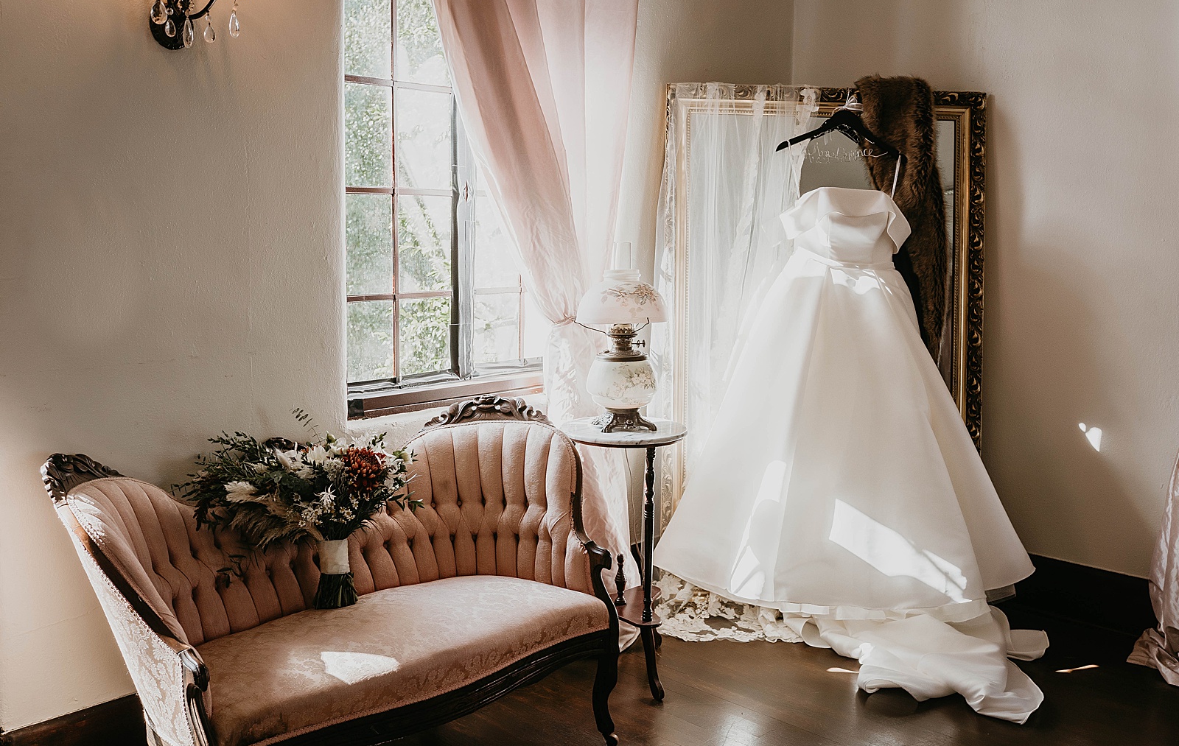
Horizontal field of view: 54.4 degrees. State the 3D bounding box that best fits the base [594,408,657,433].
[{"bbox_3d":[0.102,0.130,3.350,0.150,0.055,0.145,-1,8,-16],"label":"base"}]

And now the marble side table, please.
[{"bbox_3d":[0.091,0.528,3.376,0.370,0.742,0.385,1,8,0],"label":"marble side table"}]

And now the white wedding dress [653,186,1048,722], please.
[{"bbox_3d":[0.862,0.158,3.564,1.270,1.450,1.040,1,8,-3],"label":"white wedding dress"}]

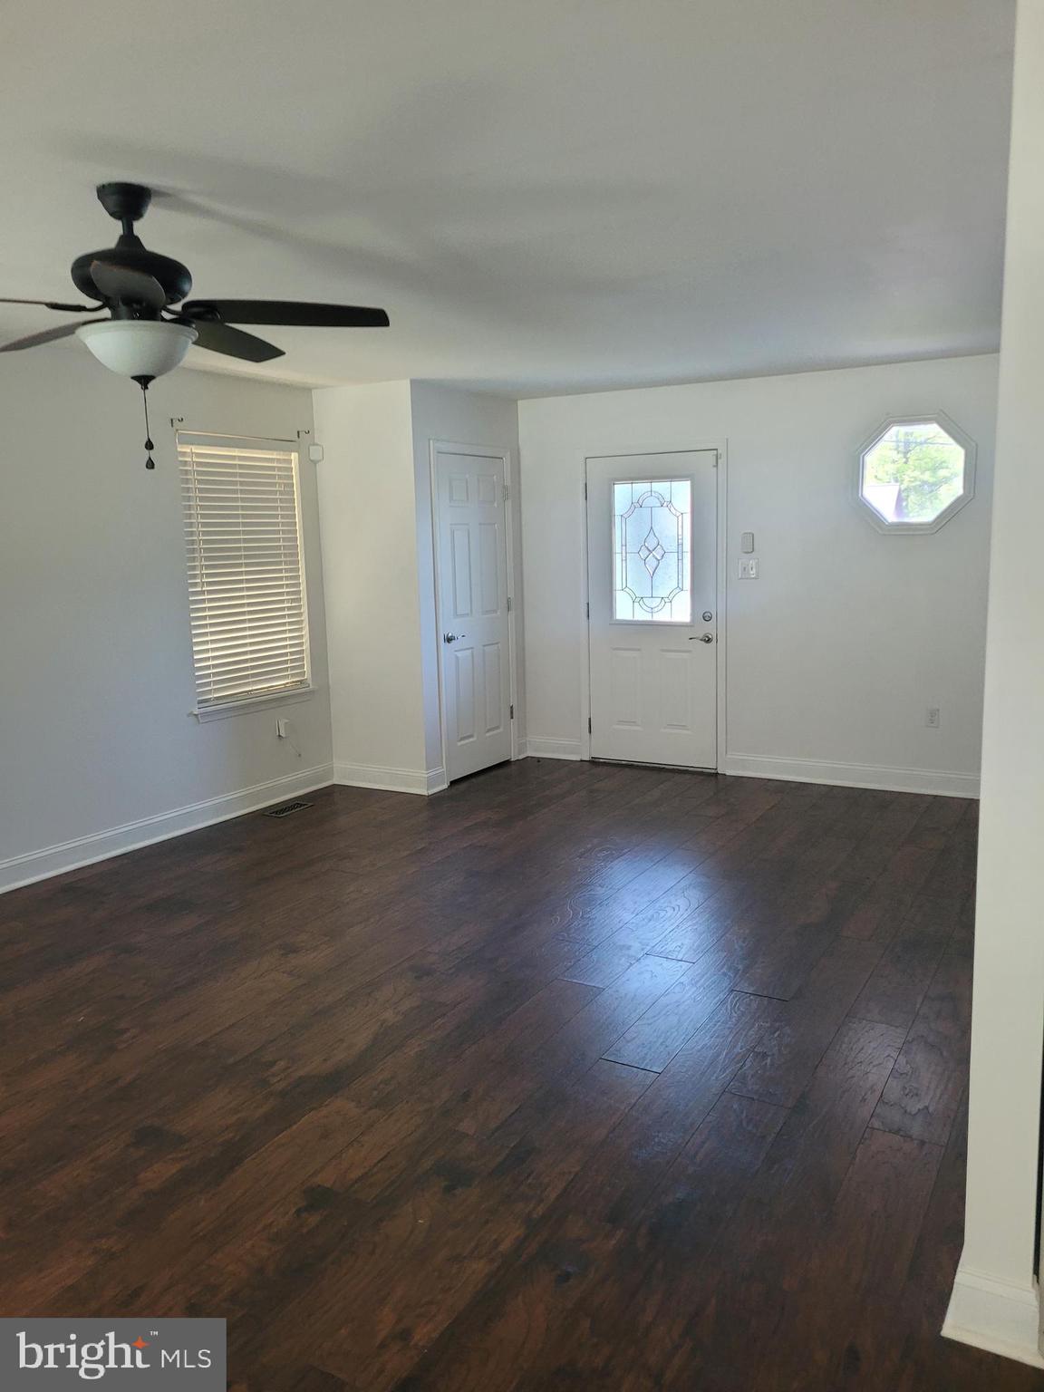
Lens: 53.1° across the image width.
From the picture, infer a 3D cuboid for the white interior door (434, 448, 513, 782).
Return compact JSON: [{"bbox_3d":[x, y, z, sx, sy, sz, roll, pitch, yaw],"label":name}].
[{"bbox_3d":[-0.307,-0.510,6.762,0.045,2.040,0.775,3,10,29],"label":"white interior door"}]

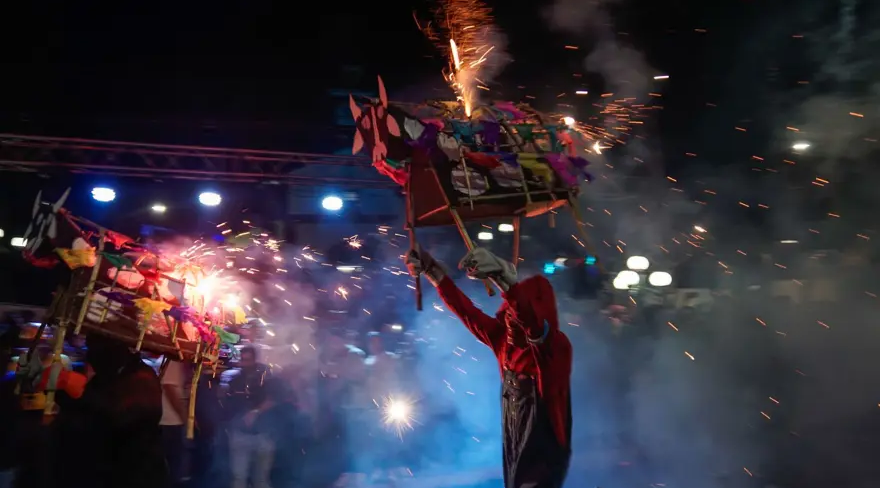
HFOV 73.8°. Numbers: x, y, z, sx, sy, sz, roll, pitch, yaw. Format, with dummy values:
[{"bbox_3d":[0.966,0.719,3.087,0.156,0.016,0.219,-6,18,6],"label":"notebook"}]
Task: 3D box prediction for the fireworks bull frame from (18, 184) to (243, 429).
[{"bbox_3d":[-1.630,0.379,3.150,0.550,1.000,1.000,-12,-27,41],"label":"fireworks bull frame"}]

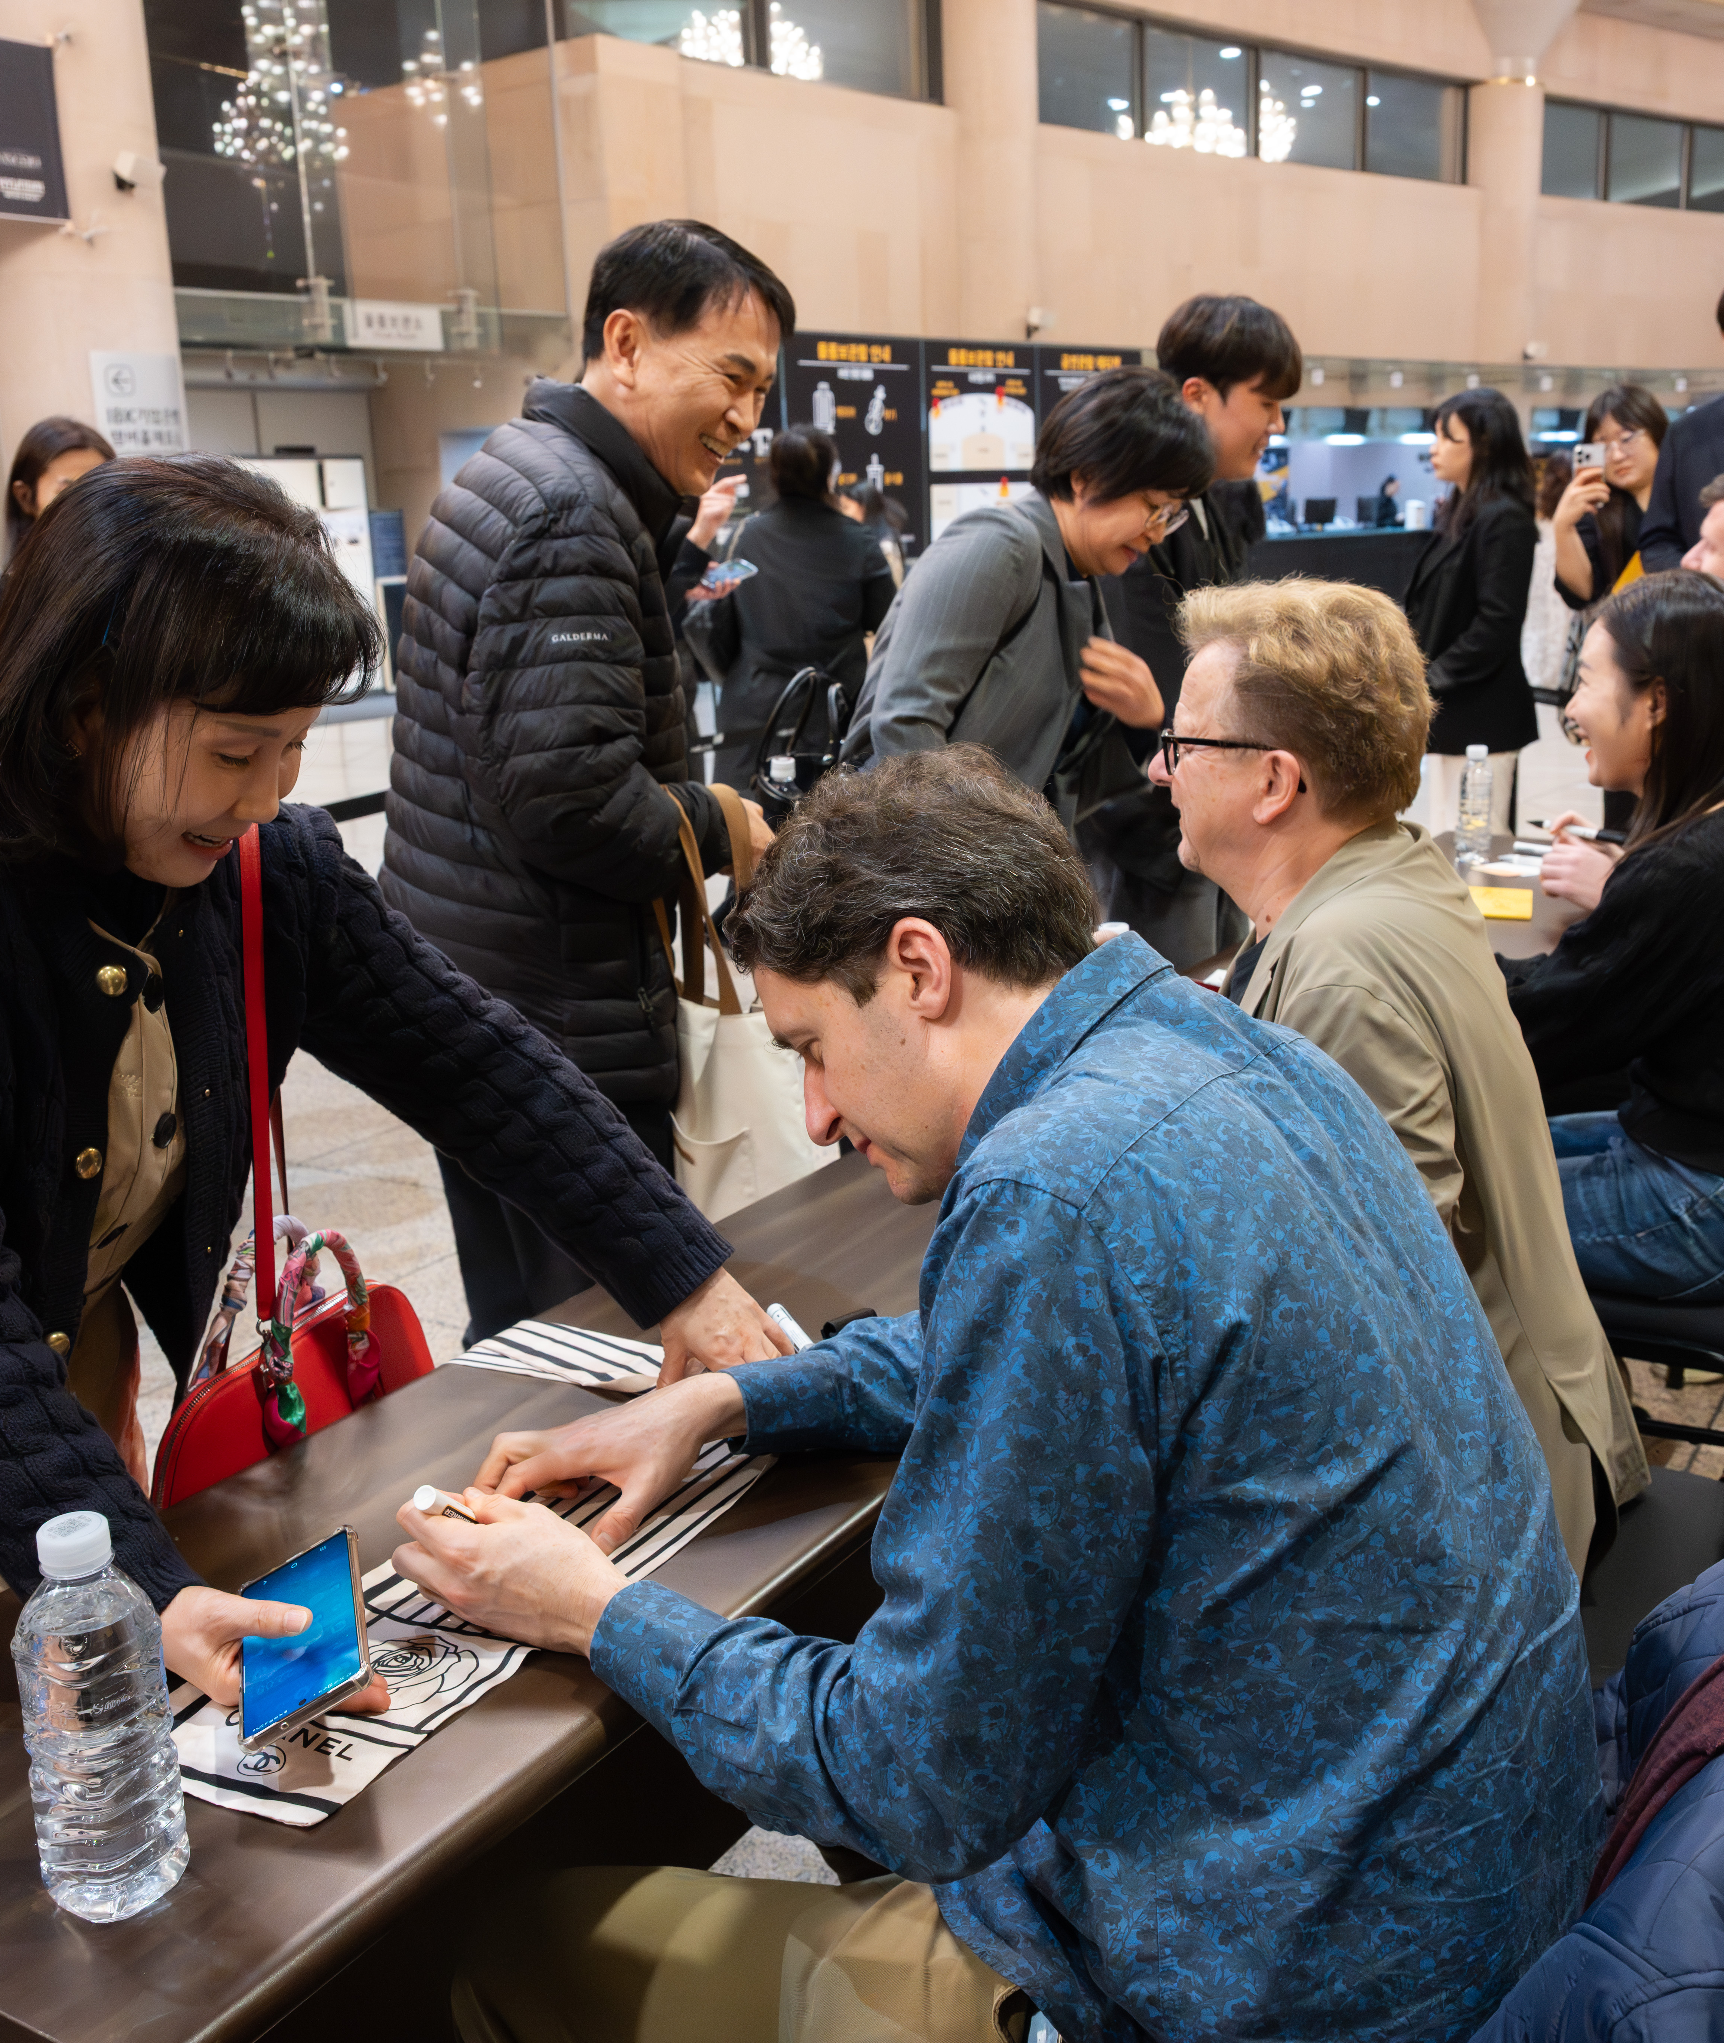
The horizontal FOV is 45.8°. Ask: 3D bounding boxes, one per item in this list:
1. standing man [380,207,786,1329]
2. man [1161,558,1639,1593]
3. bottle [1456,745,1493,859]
[{"bbox_3d":[-0.267,-0.005,2.224,0.520,1.632,0.560,0,14,9],"label":"standing man"},{"bbox_3d":[0.426,0.215,2.001,0.770,1.260,0.570,5,15,27],"label":"man"},{"bbox_3d":[1.067,-0.383,3.552,0.063,0.176,0.063,6,16,30],"label":"bottle"}]

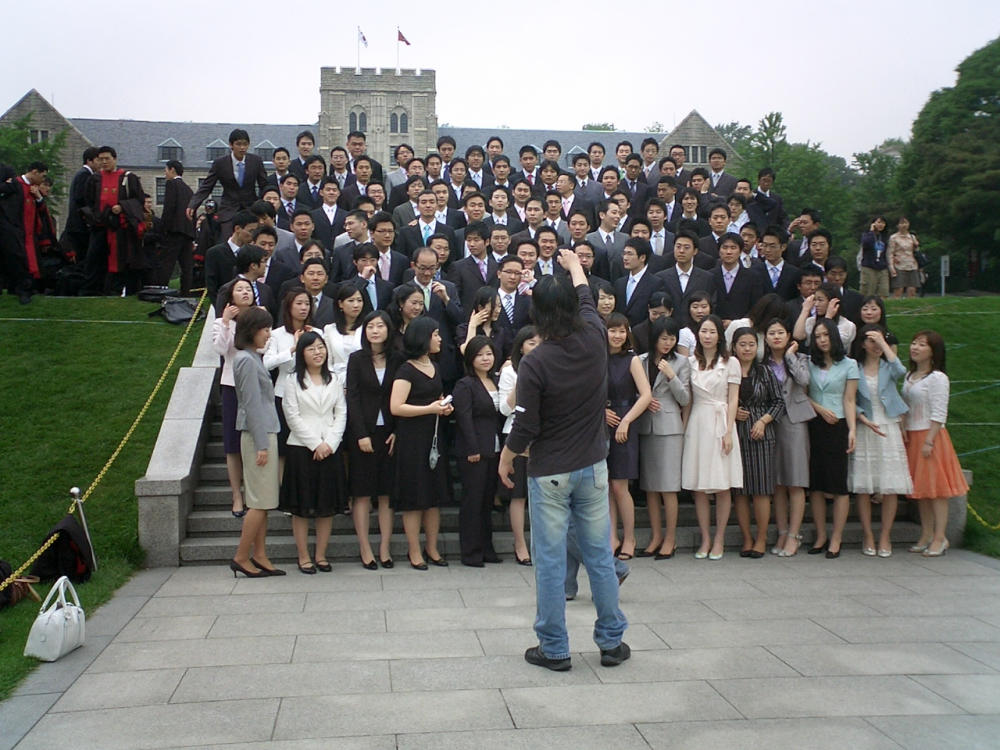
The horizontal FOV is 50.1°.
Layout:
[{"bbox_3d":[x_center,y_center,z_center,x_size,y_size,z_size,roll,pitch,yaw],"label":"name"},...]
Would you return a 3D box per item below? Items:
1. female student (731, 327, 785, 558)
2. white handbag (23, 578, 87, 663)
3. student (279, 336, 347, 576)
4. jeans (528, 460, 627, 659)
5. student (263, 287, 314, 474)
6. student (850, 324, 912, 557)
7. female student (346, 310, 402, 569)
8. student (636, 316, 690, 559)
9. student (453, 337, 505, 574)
[{"bbox_3d":[1.838,0.474,7.600,0.410,1.635,0.300,0,1,27],"label":"female student"},{"bbox_3d":[-2.145,1.162,5.138,0.175,0.355,0.290,0,1,6],"label":"white handbag"},{"bbox_3d":[-1.225,0.504,7.080,0.450,1.575,0.330,0,1,-18],"label":"student"},{"bbox_3d":[0.355,0.828,4.900,0.460,0.950,0.340,0,1,2],"label":"jeans"},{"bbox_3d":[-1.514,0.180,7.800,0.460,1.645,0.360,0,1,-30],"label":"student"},{"bbox_3d":[2.748,0.462,7.700,0.460,1.655,0.400,0,1,22],"label":"student"},{"bbox_3d":[-0.863,0.445,7.269,0.410,1.730,0.280,0,1,-22],"label":"female student"},{"bbox_3d":[1.158,0.441,7.620,0.420,1.700,0.330,0,1,34],"label":"student"},{"bbox_3d":[-0.147,0.515,7.300,0.410,1.560,0.310,-1,1,-40],"label":"student"}]

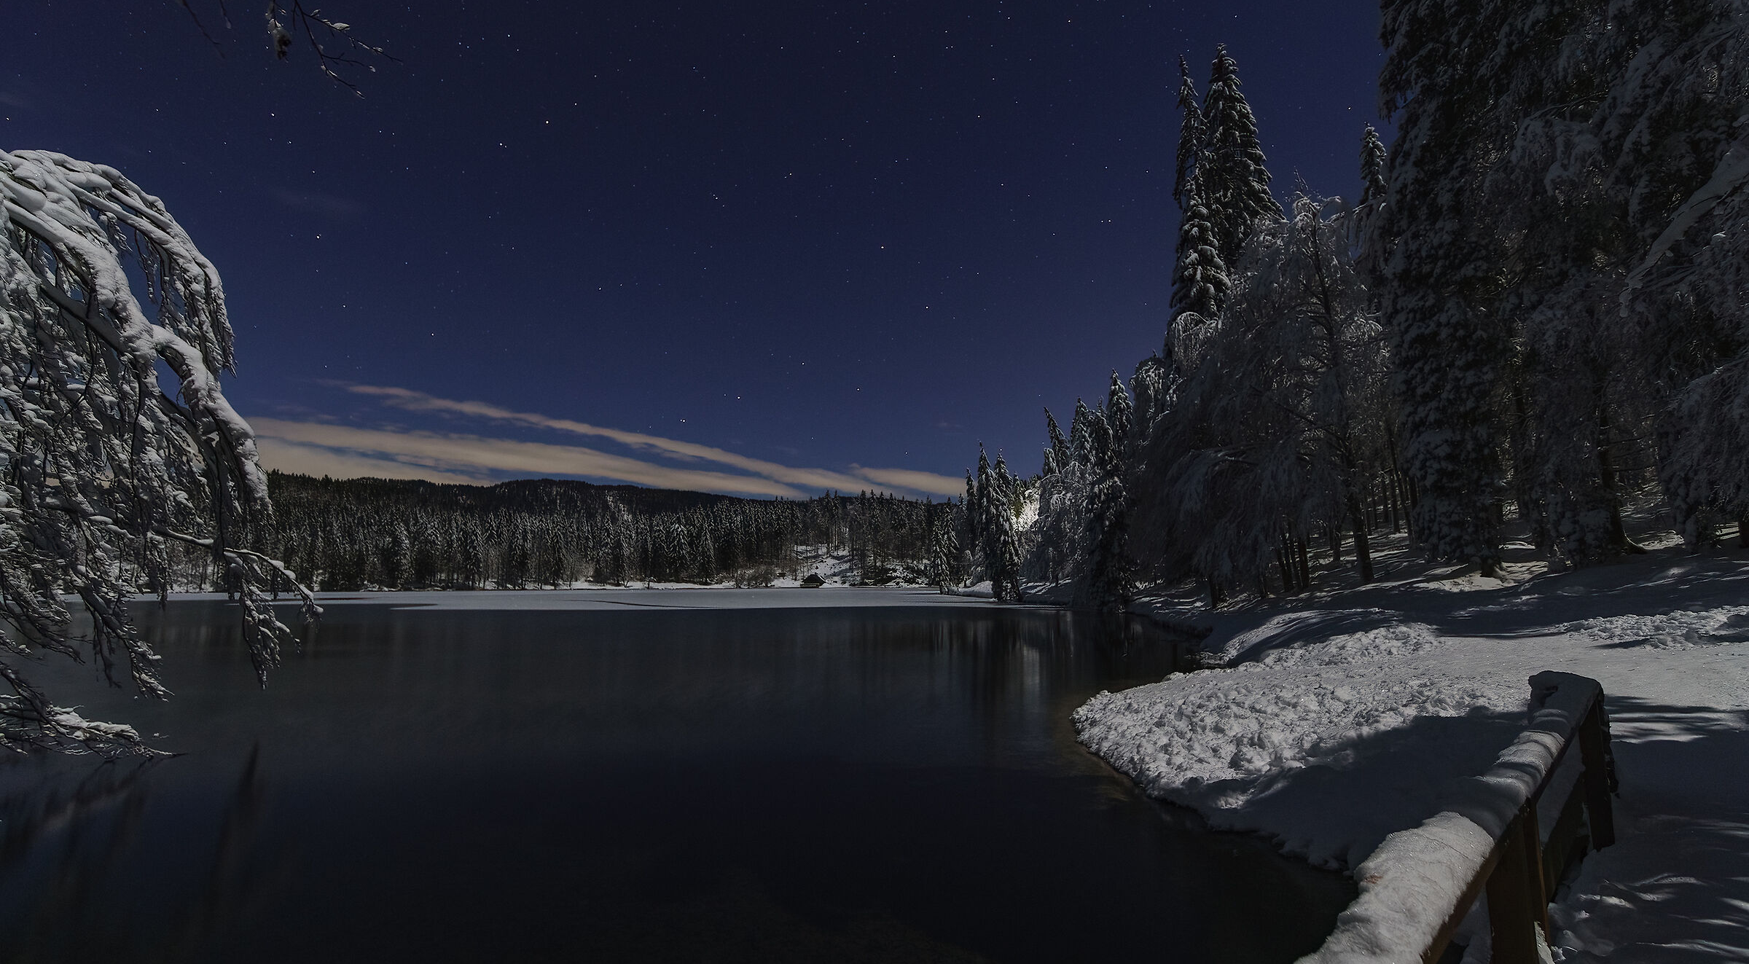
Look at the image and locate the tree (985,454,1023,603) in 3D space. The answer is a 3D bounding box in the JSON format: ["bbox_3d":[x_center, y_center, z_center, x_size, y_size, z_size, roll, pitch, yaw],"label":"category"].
[{"bbox_3d":[14.260,4.920,80.060,4.100,16.220,4.100,0,-8,0],"label":"tree"}]

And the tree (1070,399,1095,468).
[{"bbox_3d":[24.360,0.770,84.660,5.000,21.270,5.000,0,-8,0],"label":"tree"}]

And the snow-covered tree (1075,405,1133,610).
[{"bbox_3d":[18.140,1.860,57.270,4.500,16.010,4.500,0,-8,0],"label":"snow-covered tree"}]

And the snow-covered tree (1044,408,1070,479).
[{"bbox_3d":[21.750,1.300,86.610,4.800,20.760,4.800,0,-8,0],"label":"snow-covered tree"}]

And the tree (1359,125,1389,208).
[{"bbox_3d":[33.430,-10.600,47.850,5.000,27.580,5.000,0,-8,0],"label":"tree"}]

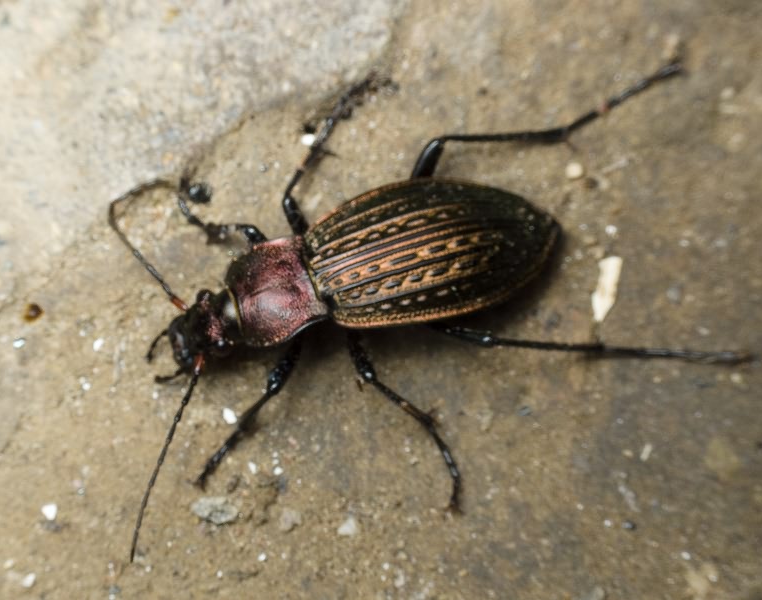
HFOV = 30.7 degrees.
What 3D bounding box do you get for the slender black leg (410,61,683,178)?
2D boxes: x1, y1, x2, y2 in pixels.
[{"bbox_3d":[0.012,-0.012,0.095,0.024,0.005,0.003,-24,70,-15],"label":"slender black leg"}]

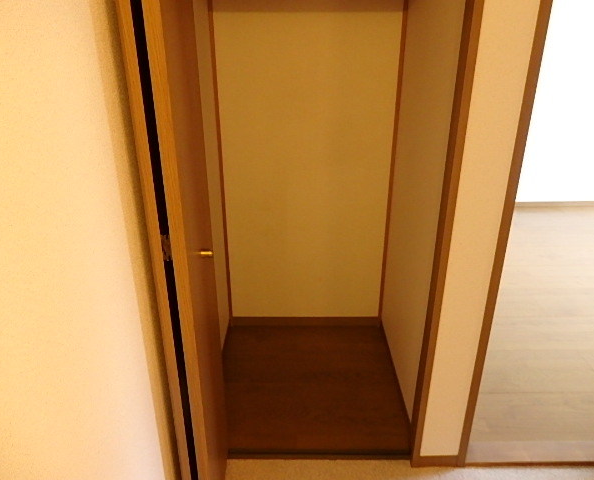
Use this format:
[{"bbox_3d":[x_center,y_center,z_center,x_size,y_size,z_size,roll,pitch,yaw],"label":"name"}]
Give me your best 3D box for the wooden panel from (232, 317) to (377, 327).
[{"bbox_3d":[0.044,0.423,2.422,0.784,0.055,0.018,0,23,0],"label":"wooden panel"}]

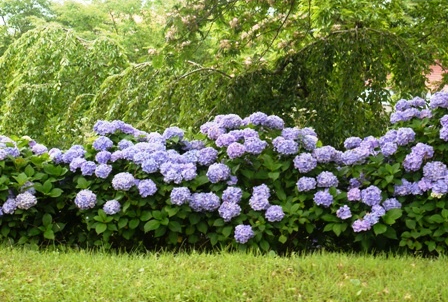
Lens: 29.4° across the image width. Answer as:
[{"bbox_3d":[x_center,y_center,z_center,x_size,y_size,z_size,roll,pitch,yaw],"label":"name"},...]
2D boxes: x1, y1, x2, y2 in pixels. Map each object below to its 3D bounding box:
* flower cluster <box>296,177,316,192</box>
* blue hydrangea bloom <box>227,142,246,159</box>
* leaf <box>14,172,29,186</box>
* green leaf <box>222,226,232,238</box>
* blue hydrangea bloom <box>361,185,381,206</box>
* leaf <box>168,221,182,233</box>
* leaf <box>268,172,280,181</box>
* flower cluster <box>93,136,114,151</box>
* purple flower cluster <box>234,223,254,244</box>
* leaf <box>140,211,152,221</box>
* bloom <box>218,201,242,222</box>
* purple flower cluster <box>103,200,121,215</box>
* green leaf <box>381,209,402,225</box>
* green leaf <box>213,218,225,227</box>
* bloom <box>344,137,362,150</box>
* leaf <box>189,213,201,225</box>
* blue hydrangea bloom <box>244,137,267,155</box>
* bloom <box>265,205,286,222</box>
[{"bbox_3d":[0.632,0.255,6.500,0.152,0.114,0.145,0,5,0],"label":"flower cluster"},{"bbox_3d":[0.103,-0.002,7.020,0.152,0.135,0.144,0,5,1],"label":"blue hydrangea bloom"},{"bbox_3d":[-1.681,0.233,7.100,0.112,0.108,0.090,0,4,0],"label":"leaf"},{"bbox_3d":[0.028,0.636,6.750,0.075,0.091,0.050,0,5,0],"label":"green leaf"},{"bbox_3d":[1.091,0.332,6.300,0.155,0.150,0.147,0,5,0],"label":"blue hydrangea bloom"},{"bbox_3d":[-0.386,0.609,6.800,0.106,0.105,0.045,0,-24,0],"label":"leaf"},{"bbox_3d":[0.406,0.206,6.900,0.093,0.077,0.060,0,5,0],"label":"leaf"},{"bbox_3d":[-1.023,-0.061,7.250,0.170,0.126,0.150,0,4,0],"label":"flower cluster"},{"bbox_3d":[0.158,0.649,6.700,0.149,0.145,0.145,0,5,0],"label":"purple flower cluster"},{"bbox_3d":[-0.619,0.521,6.800,0.092,0.076,0.060,0,5,0],"label":"leaf"},{"bbox_3d":[0.048,0.462,6.520,0.175,0.152,0.166,0,5,0],"label":"bloom"},{"bbox_3d":[-0.905,0.456,6.900,0.137,0.121,0.133,0,4,0],"label":"purple flower cluster"},{"bbox_3d":[1.236,0.484,6.250,0.145,0.119,0.070,0,5,0],"label":"green leaf"},{"bbox_3d":[-0.040,0.578,6.900,0.089,0.073,0.070,0,4,0],"label":"green leaf"},{"bbox_3d":[1.107,-0.064,7.300,0.149,0.112,0.142,0,6,0],"label":"bloom"},{"bbox_3d":[-0.237,0.549,6.850,0.091,0.106,0.045,0,-24,0],"label":"leaf"},{"bbox_3d":[0.260,-0.042,7.100,0.179,0.136,0.160,0,4,0],"label":"blue hydrangea bloom"},{"bbox_3d":[0.410,0.505,6.900,0.158,0.129,0.153,0,4,0],"label":"bloom"}]

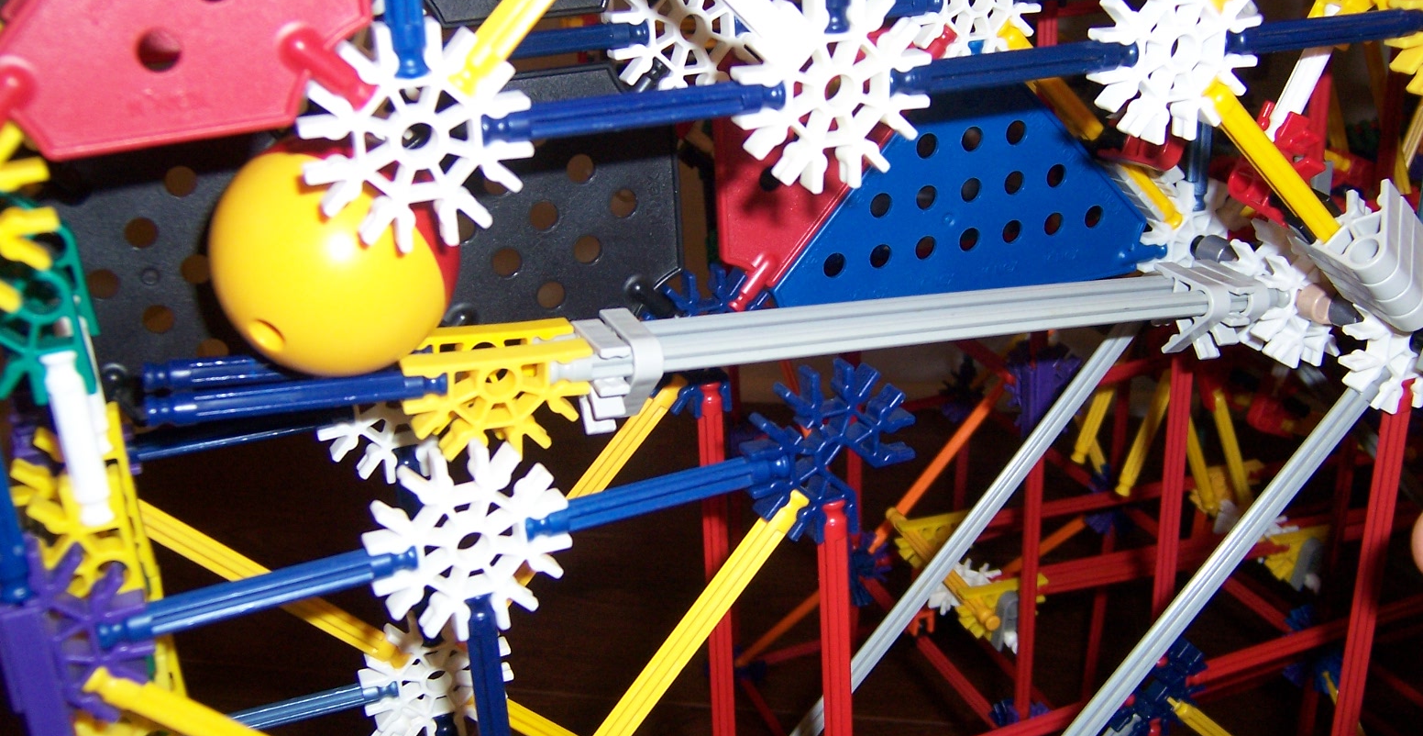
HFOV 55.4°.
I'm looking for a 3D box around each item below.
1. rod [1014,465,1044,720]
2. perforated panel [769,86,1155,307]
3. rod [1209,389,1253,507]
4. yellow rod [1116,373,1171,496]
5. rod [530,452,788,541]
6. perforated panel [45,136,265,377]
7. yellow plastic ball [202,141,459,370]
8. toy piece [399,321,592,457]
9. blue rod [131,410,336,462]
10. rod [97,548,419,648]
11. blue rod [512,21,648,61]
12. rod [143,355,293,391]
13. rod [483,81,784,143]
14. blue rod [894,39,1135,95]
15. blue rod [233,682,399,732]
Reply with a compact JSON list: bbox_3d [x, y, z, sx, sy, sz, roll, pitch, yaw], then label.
[{"bbox_3d":[0.120,0.081,0.512,0.006,0.130,0.006,-11,24,-19],"label":"rod"},{"bbox_3d":[0.067,-0.047,0.345,0.123,0.066,0.006,-11,25,-20],"label":"perforated panel"},{"bbox_3d":[0.229,0.043,0.590,0.006,0.086,0.006,-32,29,-11],"label":"rod"},{"bbox_3d":[0.184,0.011,0.557,0.006,0.086,0.006,9,15,-27],"label":"yellow rod"},{"bbox_3d":[-0.009,0.025,0.264,0.054,0.006,0.006,-12,22,-21],"label":"rod"},{"bbox_3d":[-0.109,-0.021,0.287,0.064,0.064,0.005,-11,24,-19],"label":"perforated panel"},{"bbox_3d":[-0.070,-0.020,0.254,0.044,0.044,0.044,-12,23,-20],"label":"yellow plastic ball"},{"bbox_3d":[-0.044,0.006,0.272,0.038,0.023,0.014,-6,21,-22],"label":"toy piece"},{"bbox_3d":[-0.104,0.014,0.292,0.054,0.006,0.006,-11,23,-21],"label":"blue rod"},{"bbox_3d":[-0.078,0.039,0.237,0.054,0.006,0.006,-12,22,-21],"label":"rod"},{"bbox_3d":[-0.039,-0.069,0.293,0.054,0.006,0.006,-11,22,-19],"label":"blue rod"},{"bbox_3d":[-0.081,-0.001,0.264,0.054,0.006,0.006,-6,21,-22],"label":"rod"},{"bbox_3d":[-0.012,-0.044,0.232,0.054,0.006,0.006,-11,24,-19],"label":"rod"},{"bbox_3d":[0.058,-0.056,0.255,0.054,0.006,0.006,-11,22,-19],"label":"blue rod"},{"bbox_3d":[-0.102,0.085,0.327,0.054,0.006,0.006,-12,23,-20],"label":"blue rod"}]

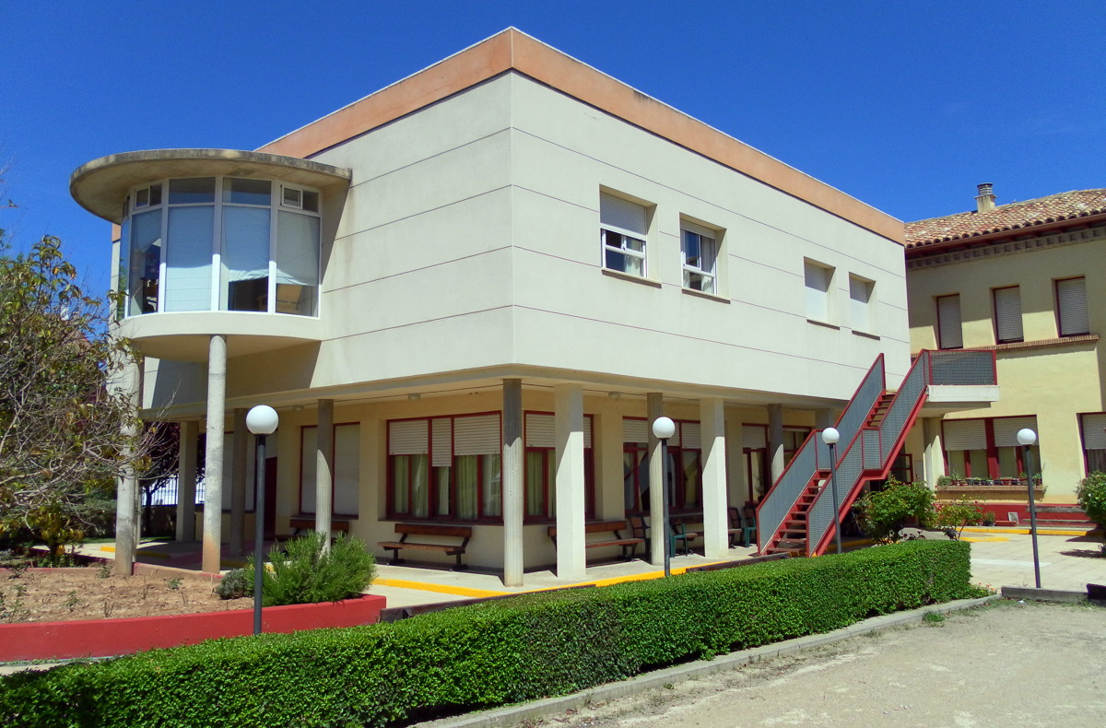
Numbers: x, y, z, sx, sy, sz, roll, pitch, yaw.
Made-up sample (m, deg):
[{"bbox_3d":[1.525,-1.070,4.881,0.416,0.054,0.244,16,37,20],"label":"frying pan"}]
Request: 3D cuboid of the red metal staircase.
[{"bbox_3d":[7.384,1.734,19.682,2.364,4.558,7.717,-7,-9,42],"label":"red metal staircase"}]

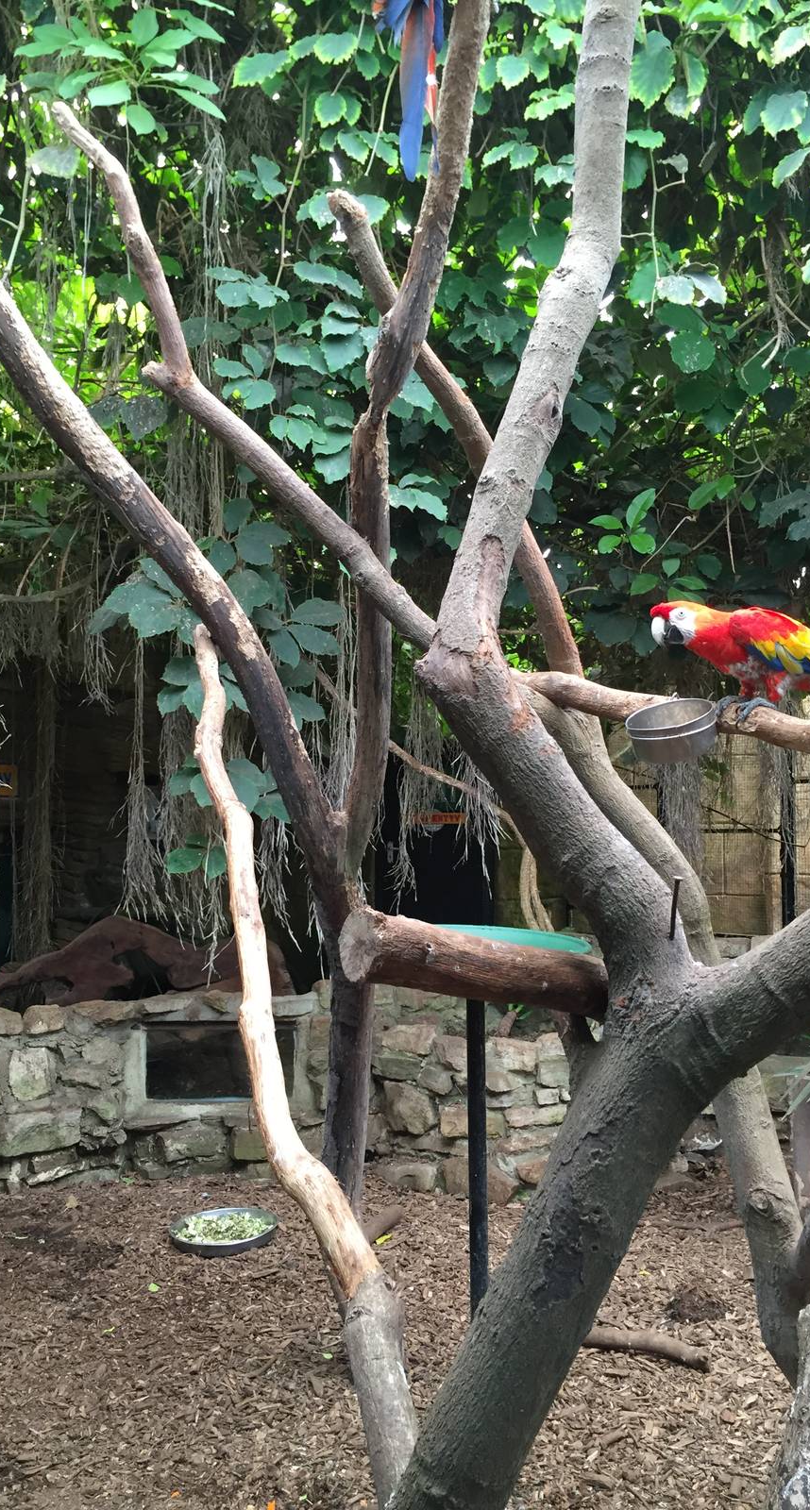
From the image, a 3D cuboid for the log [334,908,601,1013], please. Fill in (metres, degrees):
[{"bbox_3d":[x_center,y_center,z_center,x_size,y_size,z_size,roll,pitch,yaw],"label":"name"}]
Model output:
[{"bbox_3d":[0.156,0.439,2.610,0.588,0.146,0.146,15,-6,-28],"label":"log"}]

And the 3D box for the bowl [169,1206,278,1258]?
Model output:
[{"bbox_3d":[-0.521,1.377,3.650,0.313,0.047,0.313,-3,-1,0],"label":"bowl"}]

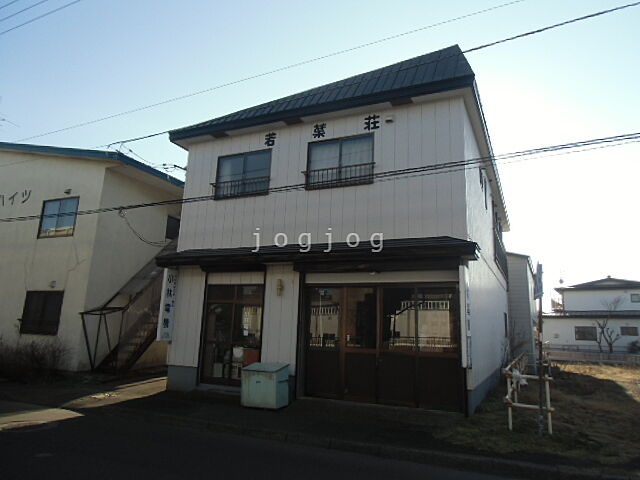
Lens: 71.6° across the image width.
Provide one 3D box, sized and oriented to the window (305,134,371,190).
[{"bbox_3d":[0.457,-1.823,10.430,1.700,1.210,0.120,-3,-13,25],"label":"window"}]

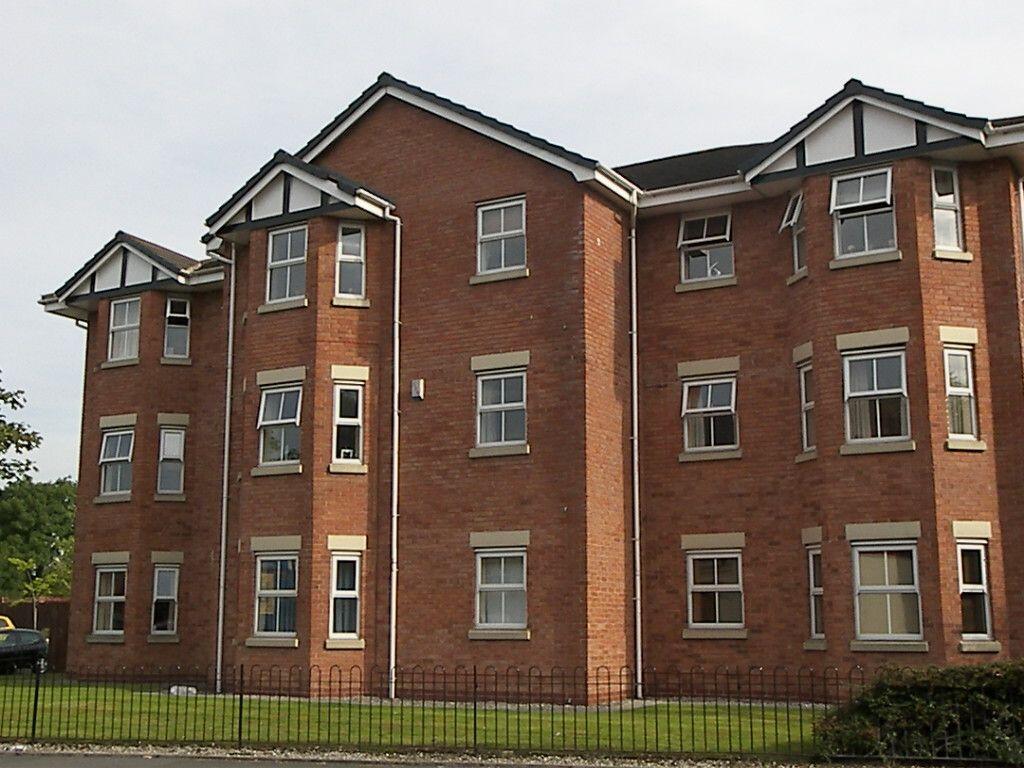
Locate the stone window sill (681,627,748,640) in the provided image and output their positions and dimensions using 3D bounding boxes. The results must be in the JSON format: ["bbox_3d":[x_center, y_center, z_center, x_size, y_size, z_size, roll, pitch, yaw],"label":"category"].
[{"bbox_3d":[3.102,3.796,21.542,1.050,0.140,0.140,-6,-11,32],"label":"stone window sill"}]

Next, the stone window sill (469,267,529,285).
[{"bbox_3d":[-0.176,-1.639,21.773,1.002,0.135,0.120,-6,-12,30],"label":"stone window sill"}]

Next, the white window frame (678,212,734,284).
[{"bbox_3d":[3.087,-2.213,22.543,0.920,1.120,0.220,-6,-11,32],"label":"white window frame"}]

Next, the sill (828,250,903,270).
[{"bbox_3d":[5.044,-1.741,20.193,1.055,0.130,0.150,-6,-12,34],"label":"sill"}]

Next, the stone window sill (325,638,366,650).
[{"bbox_3d":[-2.576,4.020,21.970,0.608,0.130,0.150,2,-10,-13],"label":"stone window sill"}]

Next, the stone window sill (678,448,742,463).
[{"bbox_3d":[3.070,1.114,21.809,1.020,0.135,0.150,-6,-12,29],"label":"stone window sill"}]

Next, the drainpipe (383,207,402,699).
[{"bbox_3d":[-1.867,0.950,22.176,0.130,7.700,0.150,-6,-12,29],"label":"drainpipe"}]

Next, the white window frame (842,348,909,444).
[{"bbox_3d":[5.129,0.177,19.956,0.910,1.295,0.090,-6,-12,30],"label":"white window frame"}]

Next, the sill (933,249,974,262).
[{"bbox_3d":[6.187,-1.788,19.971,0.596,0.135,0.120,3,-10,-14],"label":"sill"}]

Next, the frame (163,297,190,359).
[{"bbox_3d":[-6.617,-1.118,28.113,0.480,1.220,0.180,2,-10,-13],"label":"frame"}]

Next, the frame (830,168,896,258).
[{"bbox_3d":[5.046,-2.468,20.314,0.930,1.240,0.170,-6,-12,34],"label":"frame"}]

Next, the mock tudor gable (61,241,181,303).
[{"bbox_3d":[-7.942,-2.322,28.697,3.250,1.080,0.240,-5,-11,28],"label":"mock tudor gable"}]

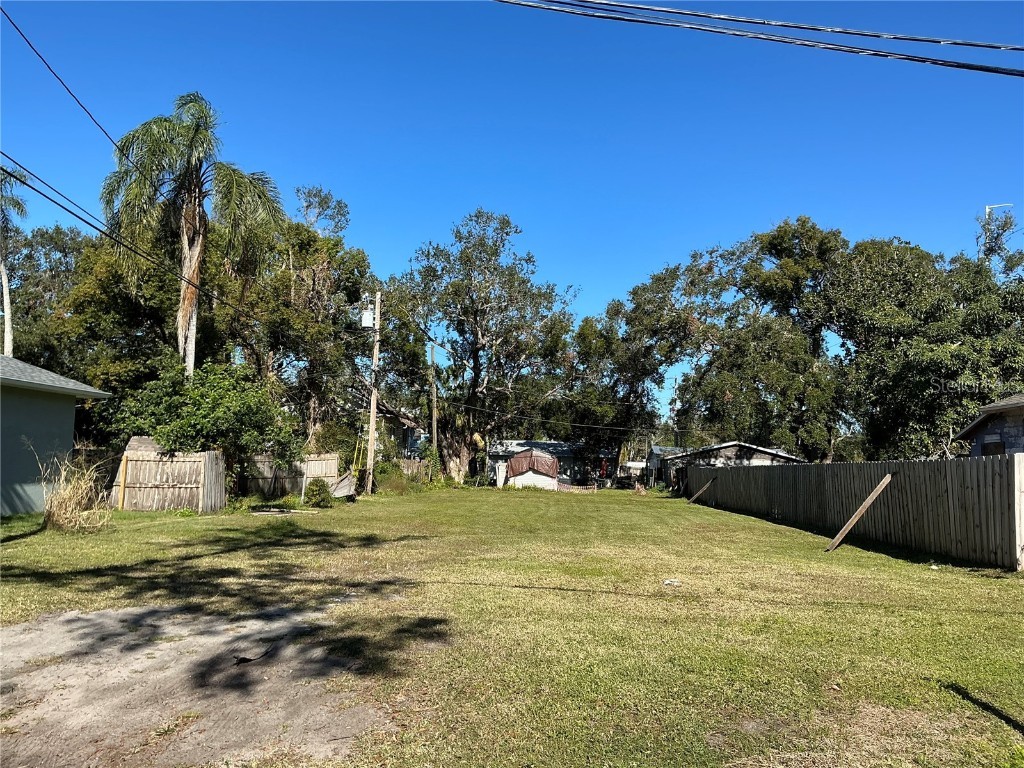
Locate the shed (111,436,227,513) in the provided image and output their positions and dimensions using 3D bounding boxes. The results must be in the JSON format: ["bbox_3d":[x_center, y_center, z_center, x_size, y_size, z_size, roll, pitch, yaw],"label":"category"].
[{"bbox_3d":[-10.489,2.758,25.442,2.900,2.300,2.500,0,-6,4],"label":"shed"}]

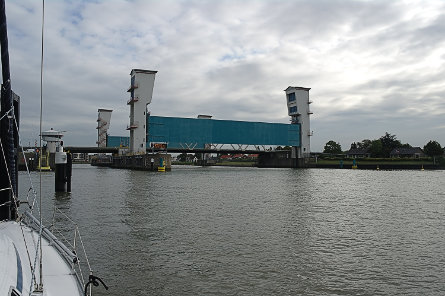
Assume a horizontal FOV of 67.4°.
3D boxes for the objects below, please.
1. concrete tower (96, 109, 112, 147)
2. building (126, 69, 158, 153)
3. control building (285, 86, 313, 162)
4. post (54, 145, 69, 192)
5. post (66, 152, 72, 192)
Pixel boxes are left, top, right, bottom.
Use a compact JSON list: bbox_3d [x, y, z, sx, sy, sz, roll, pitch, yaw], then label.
[{"bbox_3d":[-92.177,-11.913,261.709,11.016,37.230,9.996,1,-2,-26],"label":"concrete tower"},{"bbox_3d":[-35.035,-15.890,146.314,11.016,36.924,9.996,1,-2,-26],"label":"building"},{"bbox_3d":[42.124,-14.156,184.460,11.016,40.290,9.996,1,-2,-26],"label":"control building"},{"bbox_3d":[-15.122,1.934,31.357,1.000,4.430,1.000,0,-2,0],"label":"post"},{"bbox_3d":[-14.273,2.280,31.162,0.420,3.720,0.420,0,-2,0],"label":"post"}]

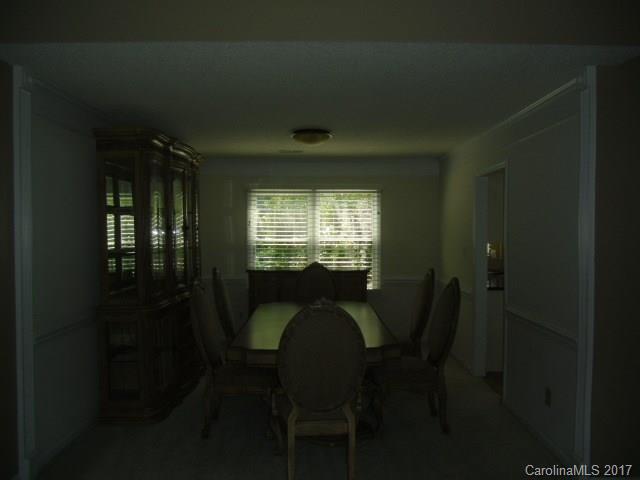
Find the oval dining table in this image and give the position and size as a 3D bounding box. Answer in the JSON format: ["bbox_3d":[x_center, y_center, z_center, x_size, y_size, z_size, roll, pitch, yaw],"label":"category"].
[{"bbox_3d":[-0.050,1.044,4.107,1.120,0.760,1.970,0,2,0],"label":"oval dining table"}]

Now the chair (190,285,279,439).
[{"bbox_3d":[-0.625,0.864,3.801,0.670,1.140,0.530,0,2,0],"label":"chair"}]

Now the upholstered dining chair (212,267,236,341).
[{"bbox_3d":[-0.650,0.834,4.720,0.670,1.140,0.530,0,2,0],"label":"upholstered dining chair"}]

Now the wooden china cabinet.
[{"bbox_3d":[-1.455,0.266,4.641,0.560,2.280,1.580,0,2,0],"label":"wooden china cabinet"}]

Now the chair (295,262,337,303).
[{"bbox_3d":[-0.045,0.820,5.150,0.530,1.140,0.670,0,2,0],"label":"chair"}]

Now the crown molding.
[{"bbox_3d":[-0.060,-0.967,6.381,3.220,0.250,0.120,0,2,0],"label":"crown molding"}]

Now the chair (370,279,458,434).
[{"bbox_3d":[0.735,0.862,3.881,0.670,1.140,0.530,0,2,0],"label":"chair"}]

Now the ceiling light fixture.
[{"bbox_3d":[-0.080,-0.983,4.760,0.385,0.110,0.385,0,2,0],"label":"ceiling light fixture"}]

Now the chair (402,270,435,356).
[{"bbox_3d":[0.735,0.835,4.690,0.670,1.140,0.530,0,2,0],"label":"chair"}]

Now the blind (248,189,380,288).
[{"bbox_3d":[-0.070,-0.014,6.453,1.700,1.290,0.070,0,2,0],"label":"blind"}]

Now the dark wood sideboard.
[{"bbox_3d":[-0.145,0.874,6.232,1.460,0.960,0.480,0,2,0],"label":"dark wood sideboard"}]

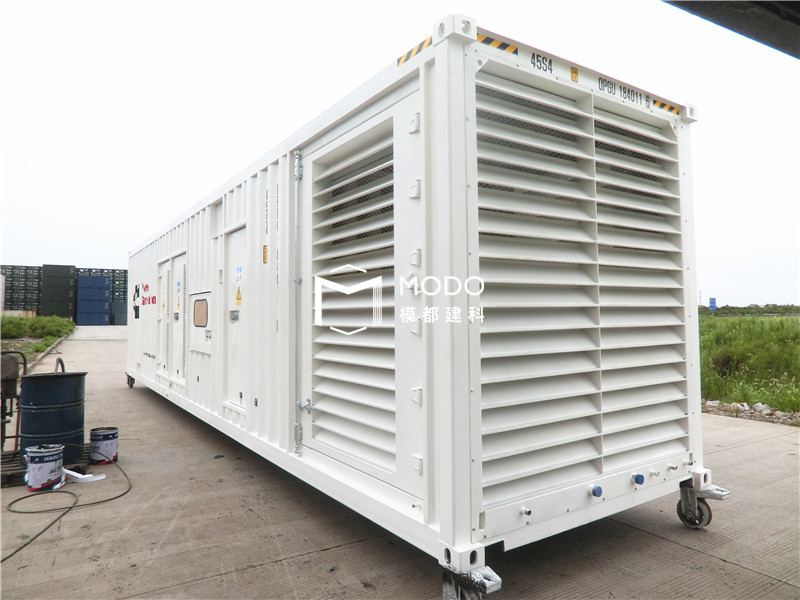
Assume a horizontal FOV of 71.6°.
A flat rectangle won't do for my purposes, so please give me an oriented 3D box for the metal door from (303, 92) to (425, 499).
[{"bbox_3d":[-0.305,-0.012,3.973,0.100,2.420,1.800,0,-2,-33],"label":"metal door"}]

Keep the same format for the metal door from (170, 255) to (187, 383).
[{"bbox_3d":[-3.297,0.280,8.449,0.070,1.910,1.050,0,-2,-33],"label":"metal door"}]

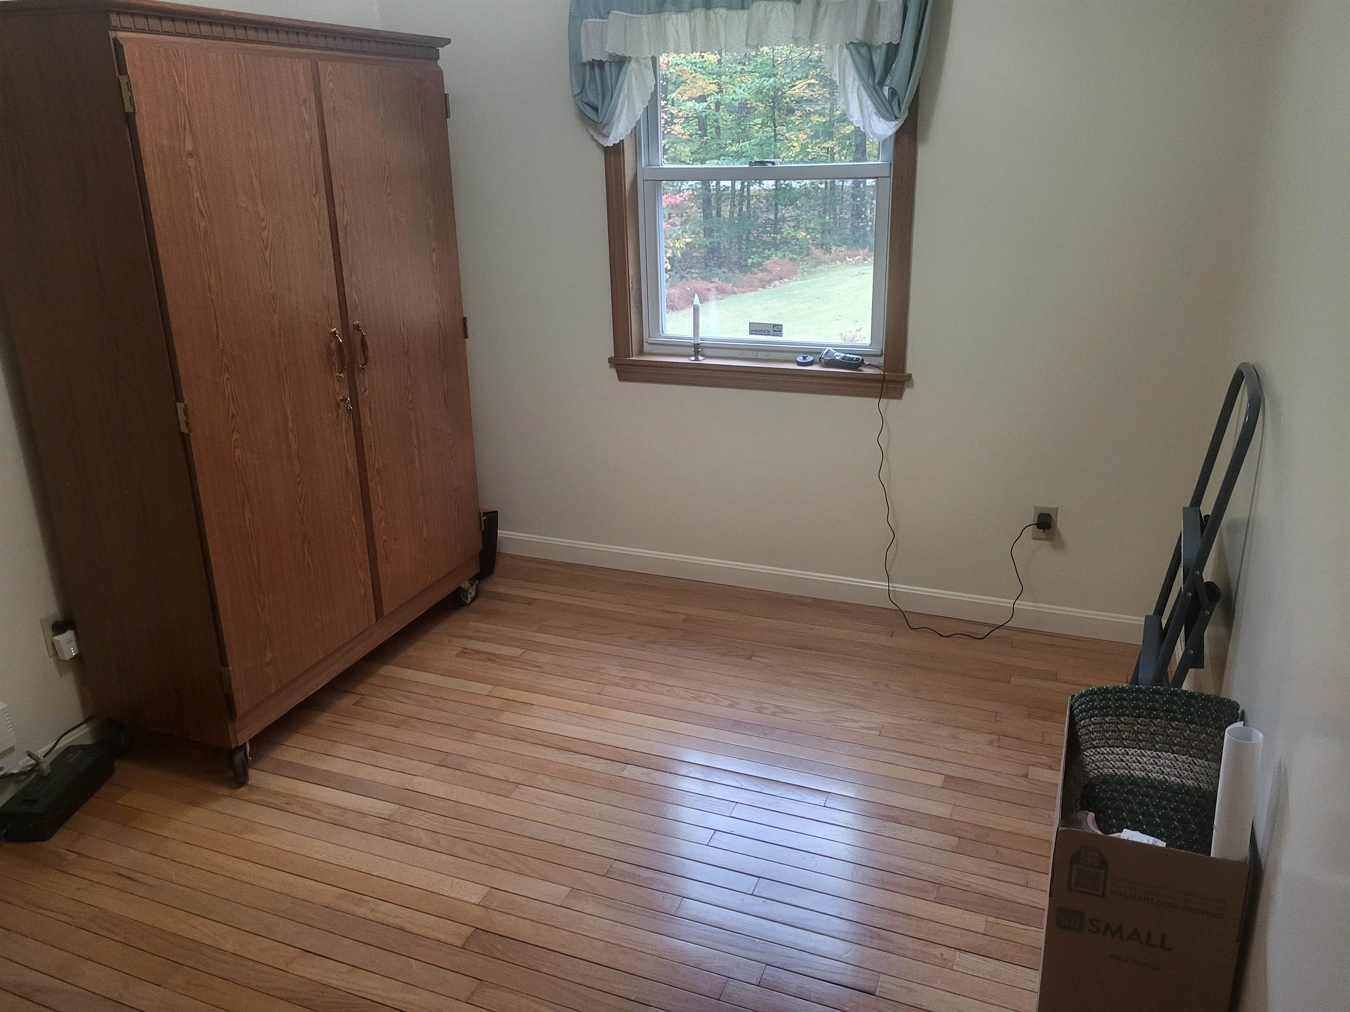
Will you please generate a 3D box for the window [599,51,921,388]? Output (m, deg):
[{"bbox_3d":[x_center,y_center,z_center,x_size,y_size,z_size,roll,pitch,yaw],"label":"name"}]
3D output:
[{"bbox_3d":[0.257,-1.013,3.206,1.050,1.298,0.140,7,21,21],"label":"window"}]

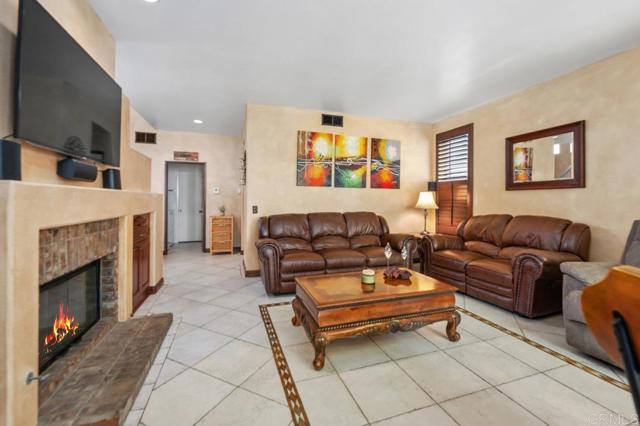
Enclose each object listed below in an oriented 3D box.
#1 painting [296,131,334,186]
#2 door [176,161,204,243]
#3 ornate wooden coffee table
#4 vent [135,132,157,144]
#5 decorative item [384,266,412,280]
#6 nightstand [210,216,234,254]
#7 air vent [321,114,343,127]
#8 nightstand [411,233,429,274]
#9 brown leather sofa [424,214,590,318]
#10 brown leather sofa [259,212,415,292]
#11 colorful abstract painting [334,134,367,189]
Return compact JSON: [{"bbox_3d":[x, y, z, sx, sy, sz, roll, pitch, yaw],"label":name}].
[{"bbox_3d":[-0.080,-0.950,4.435,0.659,0.959,0.040,0,2,-19],"label":"painting"},{"bbox_3d":[-3.872,-0.171,7.542,0.740,2.130,0.050,0,2,-19],"label":"door"},{"bbox_3d":[0.480,0.906,2.393,1.370,0.470,0.770,0,2,-19],"label":"ornate wooden coffee table"},{"bbox_3d":[-3.987,-1.711,5.710,0.407,0.250,0.030,0,2,-19],"label":"vent"},{"bbox_3d":[0.774,0.597,2.488,0.254,0.086,0.173,1,2,6],"label":"decorative item"},{"bbox_3d":[-2.404,0.537,6.130,0.517,0.916,0.330,0,2,-19],"label":"nightstand"},{"bbox_3d":[0.238,-1.681,4.533,0.418,0.193,0.030,0,2,-19],"label":"air vent"},{"bbox_3d":[1.930,0.784,4.817,0.560,0.620,0.580,0,2,-19],"label":"nightstand"},{"bbox_3d":[2.332,0.573,3.401,0.883,1.027,1.632,1,2,-19],"label":"brown leather sofa"},{"bbox_3d":[0.217,0.523,3.818,2.371,1.027,0.902,1,2,-19],"label":"brown leather sofa"},{"bbox_3d":[0.564,-0.903,4.422,0.629,0.913,0.040,1,2,-19],"label":"colorful abstract painting"}]

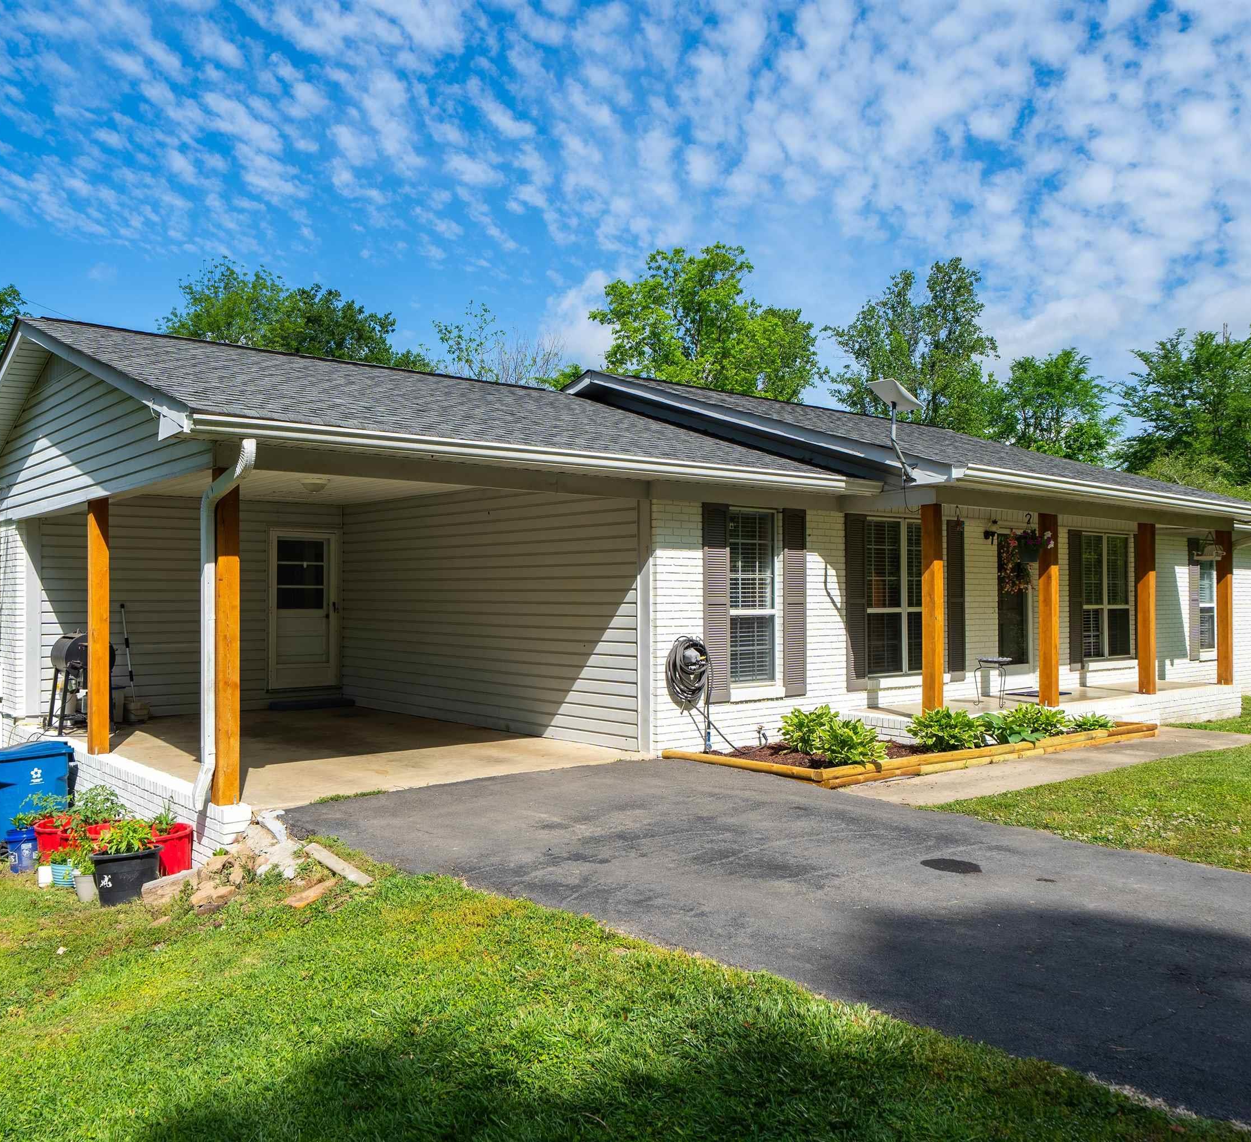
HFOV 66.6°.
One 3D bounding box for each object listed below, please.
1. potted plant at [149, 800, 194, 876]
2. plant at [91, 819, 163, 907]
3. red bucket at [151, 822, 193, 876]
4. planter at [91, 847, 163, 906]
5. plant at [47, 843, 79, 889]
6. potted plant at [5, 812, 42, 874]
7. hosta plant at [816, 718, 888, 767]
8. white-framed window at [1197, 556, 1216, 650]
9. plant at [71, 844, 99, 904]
[{"bbox_3d":[-3.410,2.030,7.170,0.300,0.570,0.300,0,-1,-30],"label":"potted plant"},{"bbox_3d":[-3.590,2.080,6.880,0.450,0.580,0.470,-1,-1,45],"label":"plant"},{"bbox_3d":[-3.410,2.120,7.170,0.300,0.350,0.300,0,-1,-30],"label":"red bucket"},{"bbox_3d":[-3.590,2.200,6.880,0.430,0.350,0.450,-1,-1,45],"label":"planter"},{"bbox_3d":[-4.490,2.340,7.600,0.210,0.330,0.210,0,-1,-30],"label":"plant"},{"bbox_3d":[-5.340,2.390,8.450,0.310,0.540,0.310,0,-1,-30],"label":"potted plant"},{"bbox_3d":[2.040,1.515,8.600,0.620,0.370,0.580,0,-1,-14],"label":"hosta plant"},{"bbox_3d":[10.140,0.460,16.500,0.800,1.860,0.100,0,-1,-38],"label":"white-framed window"},{"bbox_3d":[-3.940,2.200,6.950,0.180,0.410,0.180,0,-1,-30],"label":"plant"}]

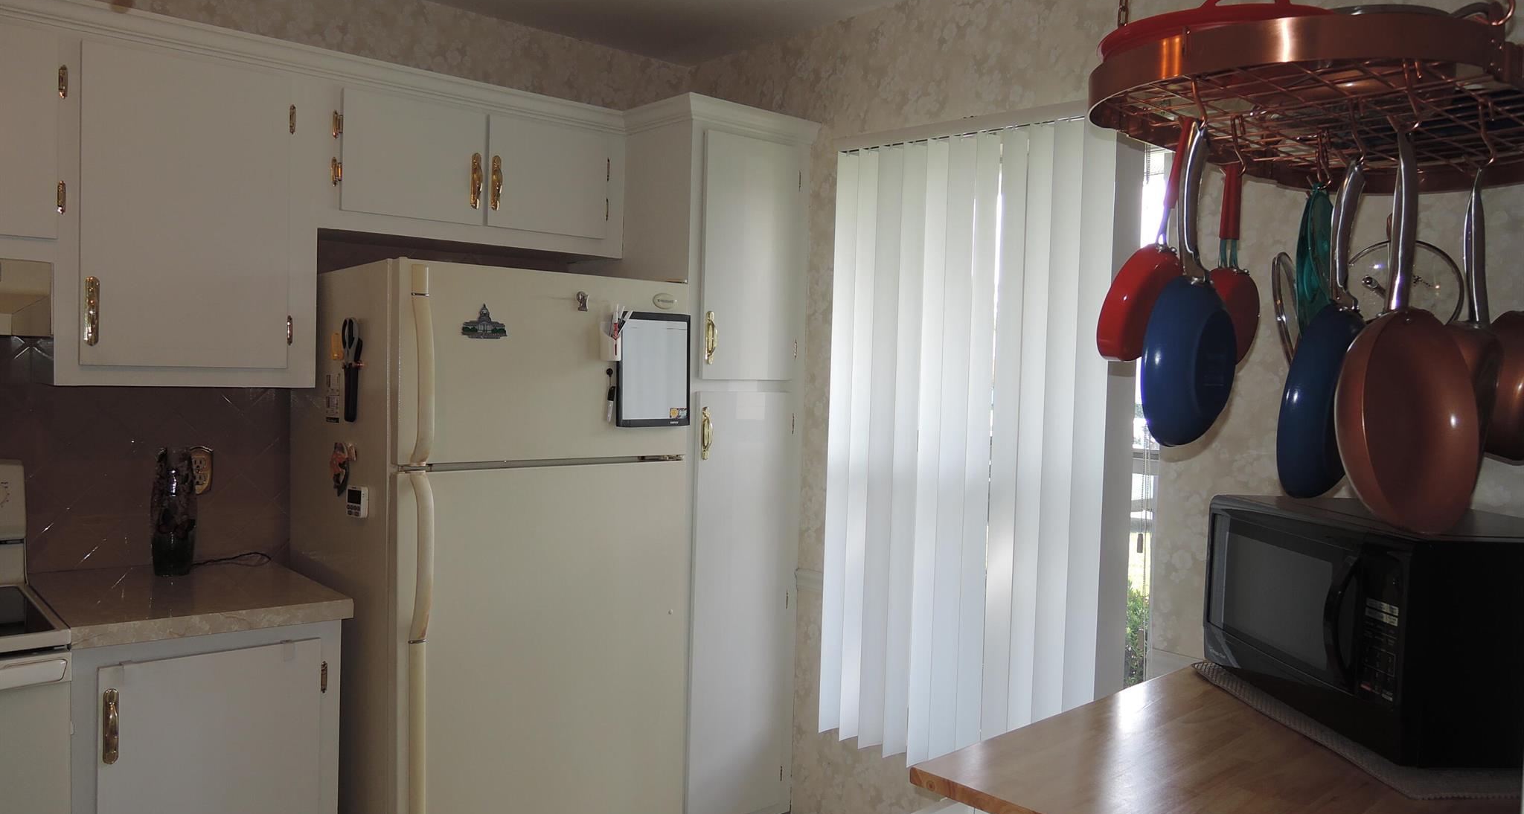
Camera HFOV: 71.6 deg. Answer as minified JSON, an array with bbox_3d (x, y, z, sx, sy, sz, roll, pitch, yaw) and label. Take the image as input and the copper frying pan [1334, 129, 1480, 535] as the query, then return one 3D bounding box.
[{"bbox_3d":[0.698,-0.080,1.150,0.240,0.440,0.075,8,-10,-33],"label":"copper frying pan"}]

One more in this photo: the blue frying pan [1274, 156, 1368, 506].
[{"bbox_3d":[0.721,-0.097,1.310,0.238,0.425,0.060,-1,10,-44],"label":"blue frying pan"}]

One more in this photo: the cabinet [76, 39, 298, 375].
[{"bbox_3d":[-1.342,-0.430,2.430,0.446,0.690,0.281,0,2,-42],"label":"cabinet"}]

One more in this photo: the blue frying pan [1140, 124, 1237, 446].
[{"bbox_3d":[0.490,-0.135,1.180,0.060,0.365,0.195,10,10,43],"label":"blue frying pan"}]

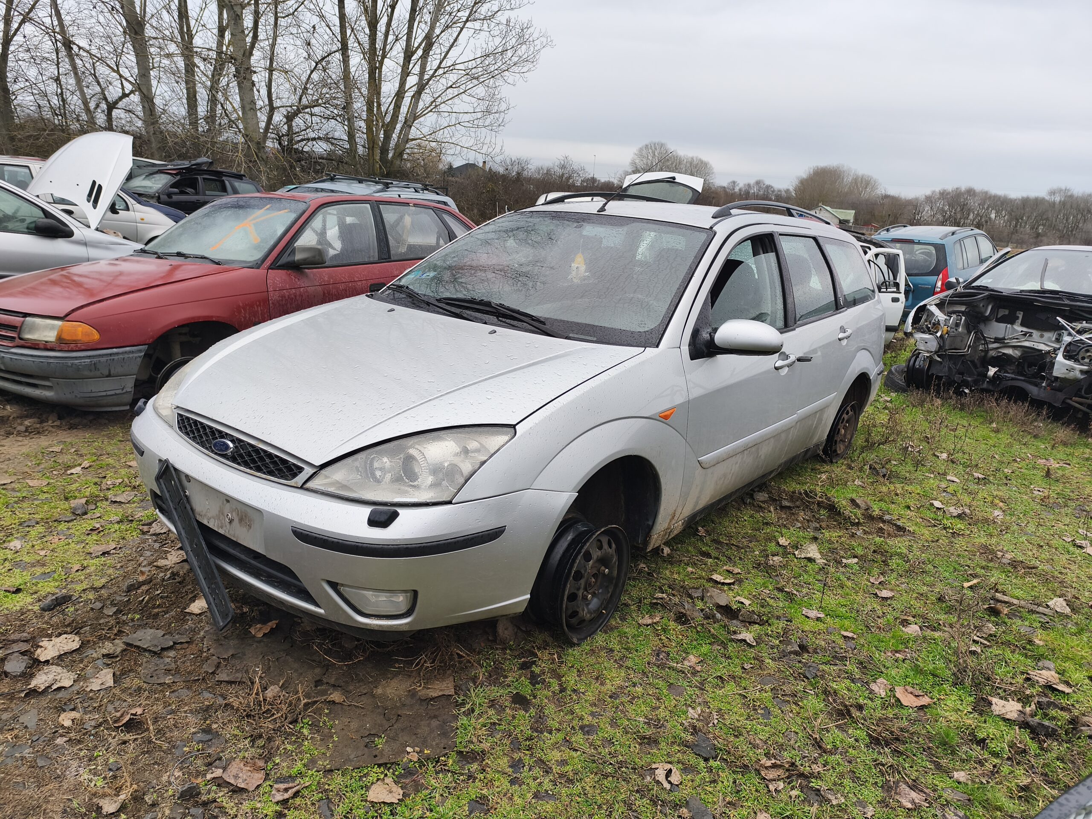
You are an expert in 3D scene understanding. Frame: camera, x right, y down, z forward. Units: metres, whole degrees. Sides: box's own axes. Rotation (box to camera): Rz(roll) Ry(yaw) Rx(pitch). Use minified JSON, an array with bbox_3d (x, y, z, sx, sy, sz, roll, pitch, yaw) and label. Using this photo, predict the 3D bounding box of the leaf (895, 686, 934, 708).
[{"bbox_3d":[1.108,0.870,2.204,0.112,0.025,0.094,-1,16,-18],"label":"leaf"}]

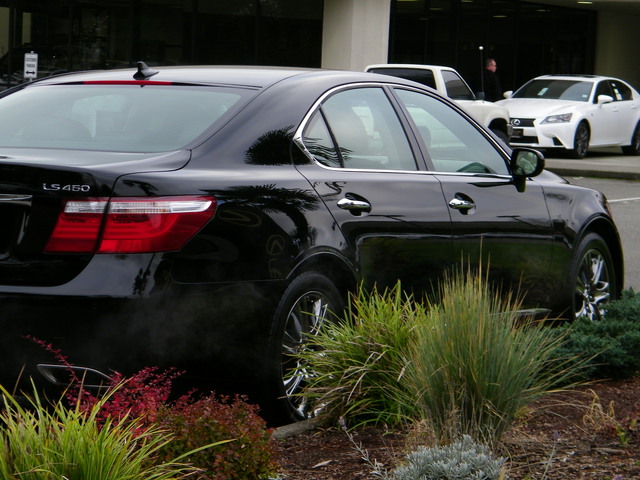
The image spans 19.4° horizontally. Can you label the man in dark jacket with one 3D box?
[{"bbox_3d":[3.150,-2.422,34.000,0.360,1.750,0.520,1,4,-6],"label":"man in dark jacket"}]

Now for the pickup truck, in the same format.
[{"bbox_3d":[1.518,-2.012,30.333,1.720,1.650,4.700,4,5,29],"label":"pickup truck"}]

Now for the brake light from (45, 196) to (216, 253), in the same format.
[{"bbox_3d":[-0.654,-0.058,6.427,0.450,0.190,0.420,3,4,29],"label":"brake light"}]

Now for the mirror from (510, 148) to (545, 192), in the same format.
[{"bbox_3d":[0.975,-0.325,8.714,0.180,0.205,0.140,3,4,29],"label":"mirror"}]

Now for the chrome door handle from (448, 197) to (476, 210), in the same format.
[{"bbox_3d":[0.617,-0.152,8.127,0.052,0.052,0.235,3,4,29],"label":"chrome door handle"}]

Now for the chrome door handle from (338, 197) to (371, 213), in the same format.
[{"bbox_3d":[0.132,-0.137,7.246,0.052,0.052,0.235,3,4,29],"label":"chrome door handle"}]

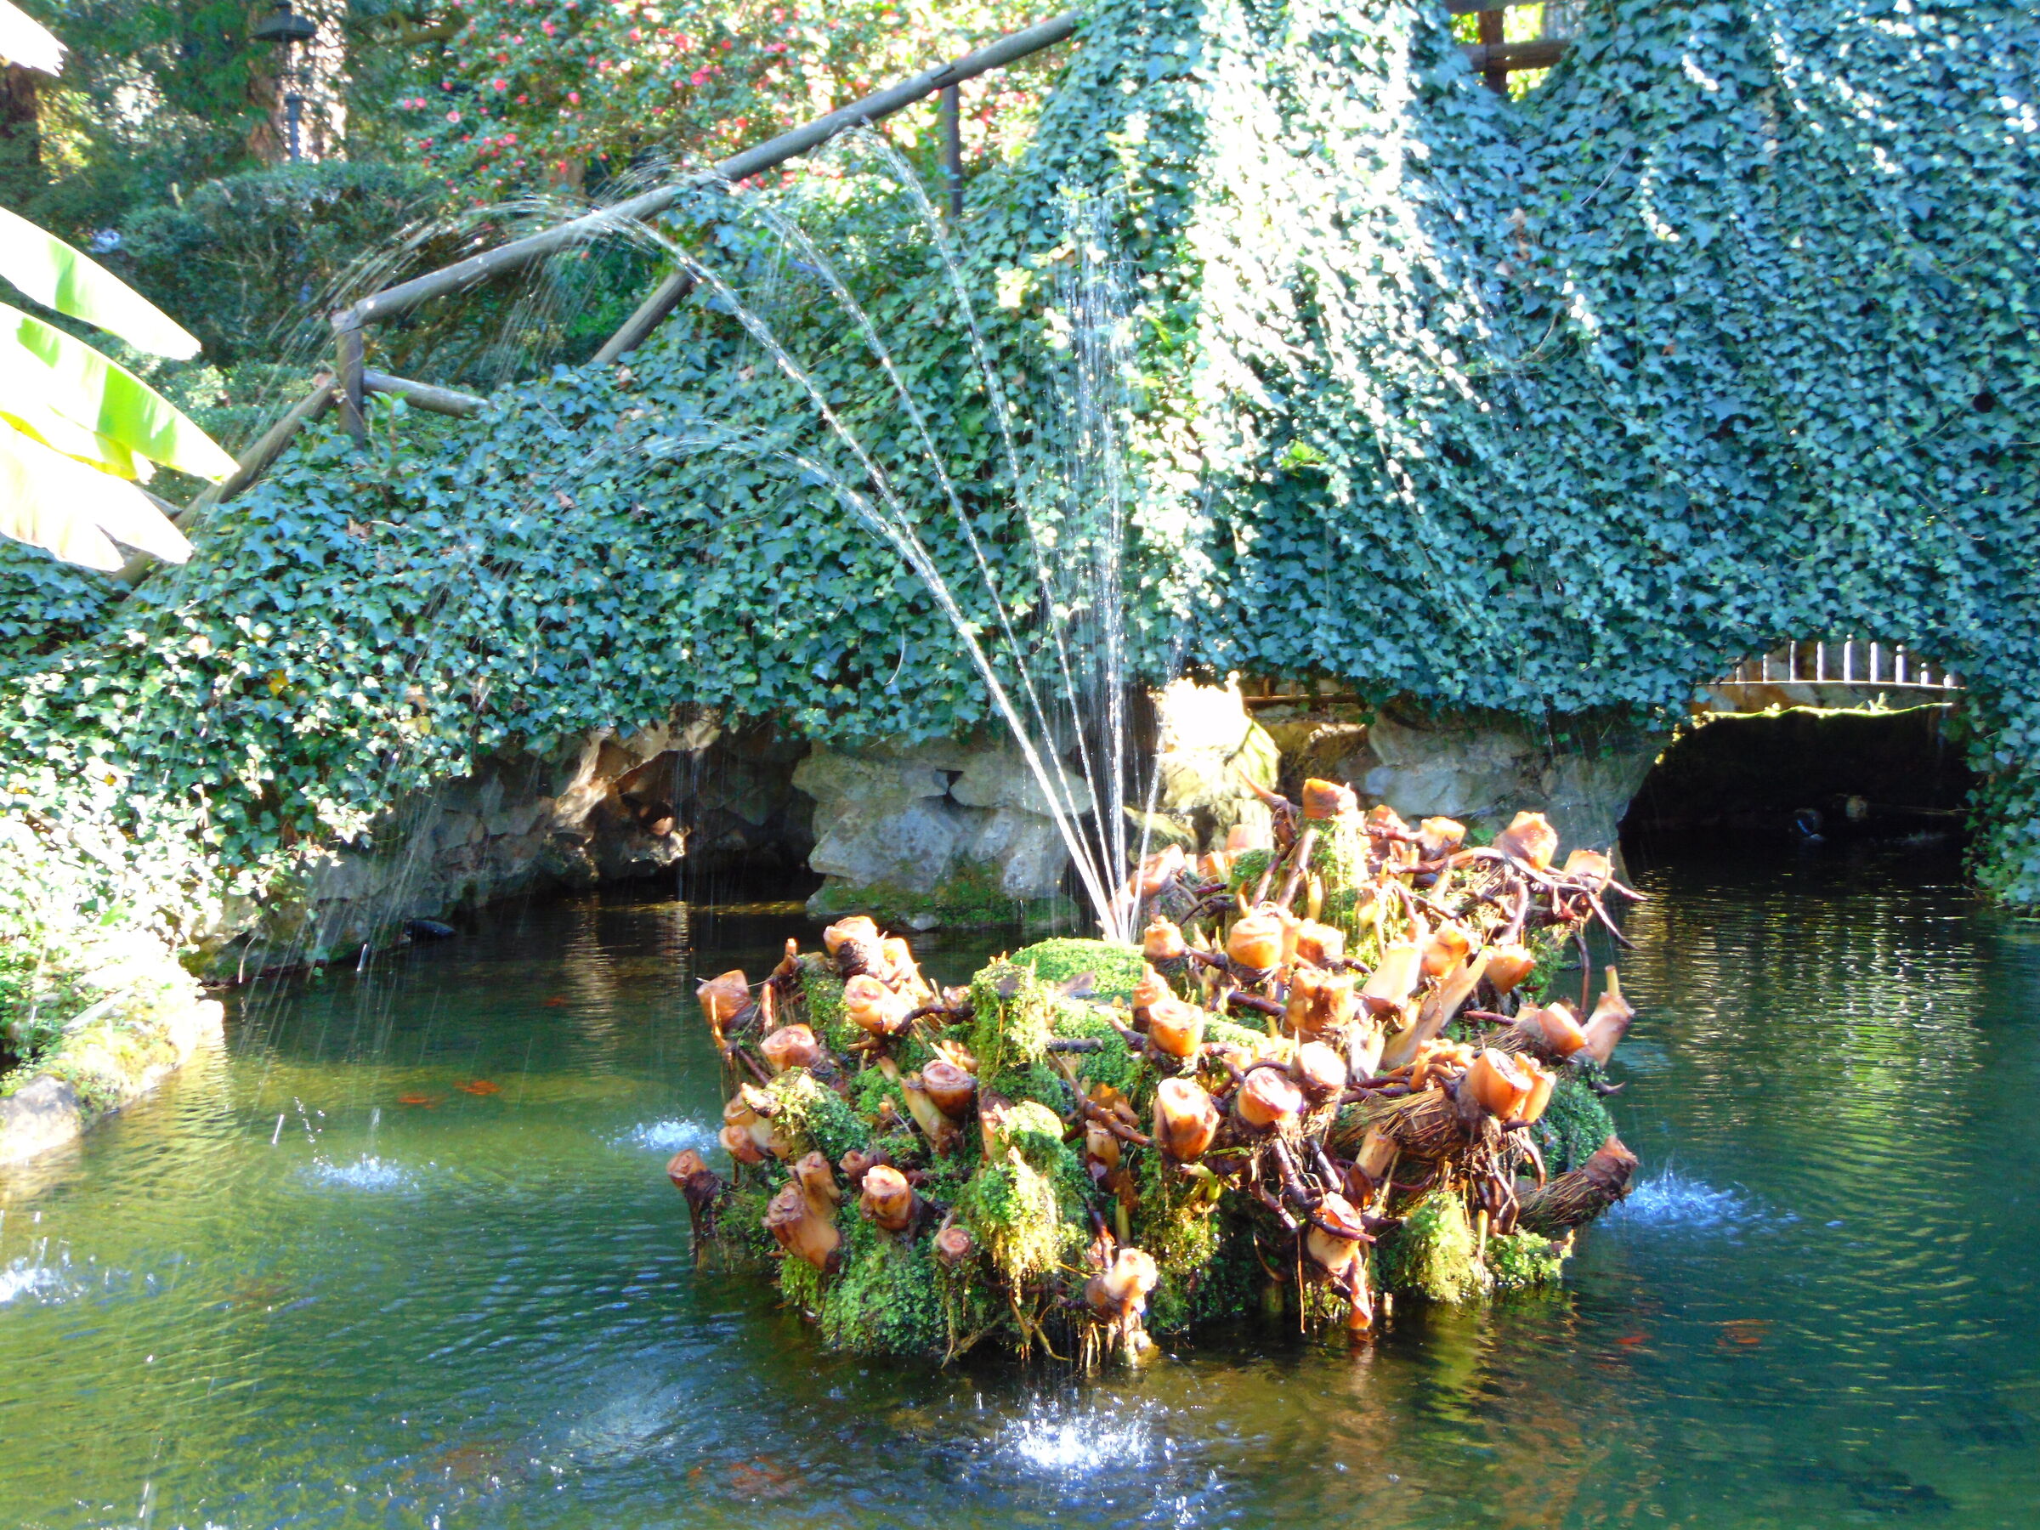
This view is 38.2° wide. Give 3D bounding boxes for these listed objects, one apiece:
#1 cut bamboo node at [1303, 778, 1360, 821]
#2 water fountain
[{"bbox_3d":[0.584,0.066,5.550,0.100,0.085,0.100,0,3,0],"label":"cut bamboo node"},{"bbox_3d":[0.245,0.470,5.200,1.660,0.840,1.400,0,3,0],"label":"water fountain"}]

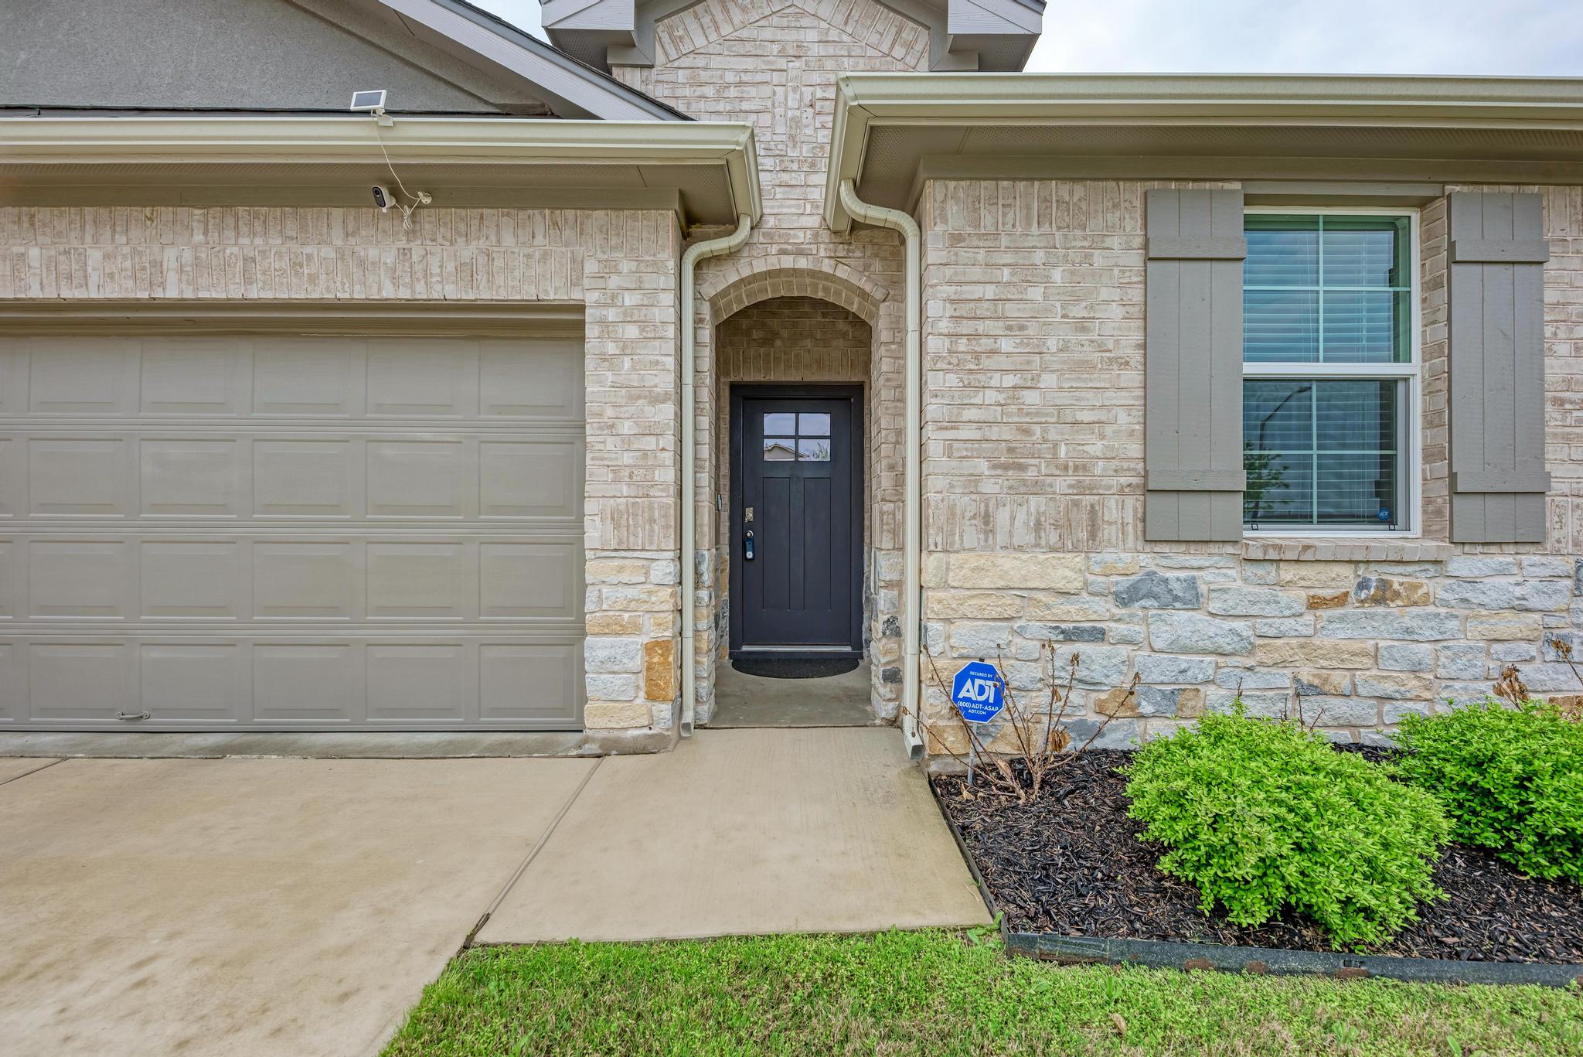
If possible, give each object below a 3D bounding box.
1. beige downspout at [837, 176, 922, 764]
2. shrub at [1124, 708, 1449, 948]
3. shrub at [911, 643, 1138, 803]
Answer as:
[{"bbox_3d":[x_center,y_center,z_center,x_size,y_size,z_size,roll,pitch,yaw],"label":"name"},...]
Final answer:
[{"bbox_3d":[0.418,-0.288,2.860,0.375,2.690,0.160,0,0,0],"label":"beige downspout"},{"bbox_3d":[1.450,0.830,1.880,0.770,0.520,0.760,0,0,0],"label":"shrub"},{"bbox_3d":[0.905,0.750,2.390,0.880,0.610,0.660,0,0,0],"label":"shrub"}]

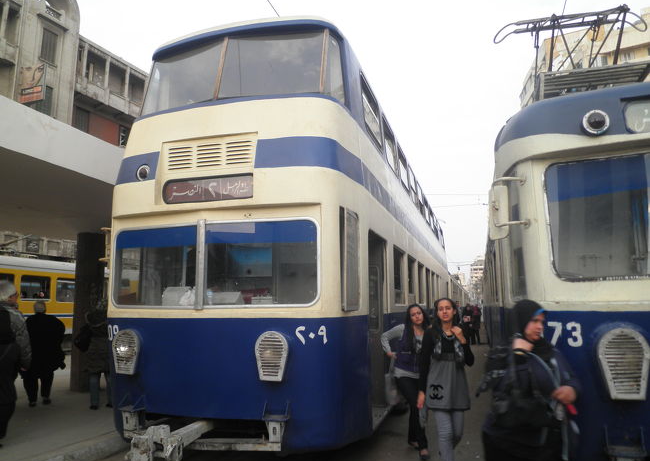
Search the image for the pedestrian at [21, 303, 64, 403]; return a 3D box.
[{"bbox_3d":[-4.466,1.933,7.773,0.600,1.610,0.400,1,-9,-13],"label":"pedestrian"}]

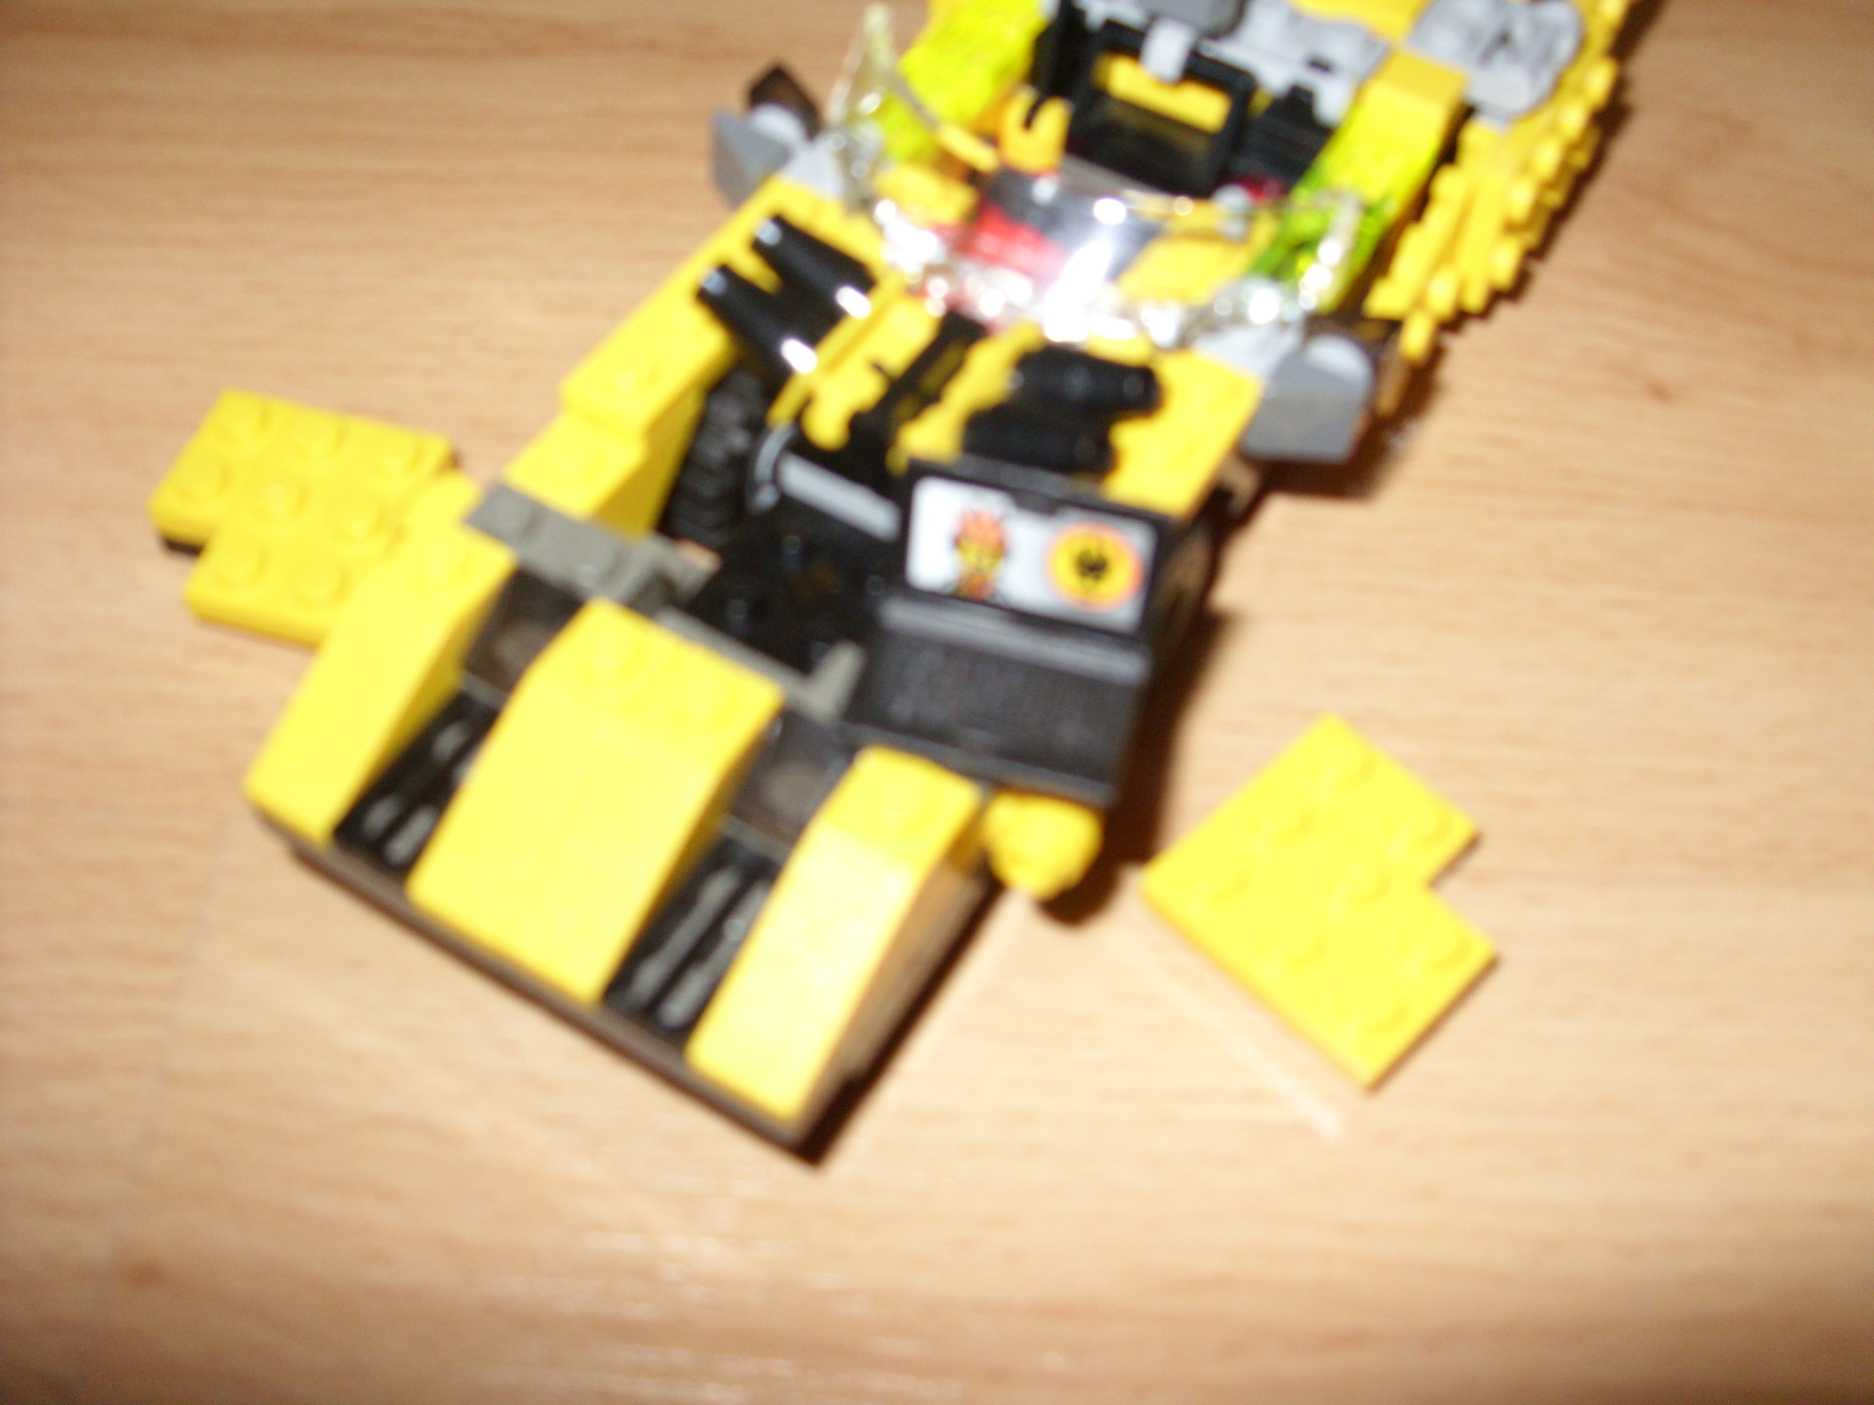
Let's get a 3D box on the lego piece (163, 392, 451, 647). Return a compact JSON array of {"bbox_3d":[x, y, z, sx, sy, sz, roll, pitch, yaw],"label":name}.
[{"bbox_3d":[-0.062,-0.018,0.195,0.024,0.005,0.024,13,57,9],"label":"lego piece"}]

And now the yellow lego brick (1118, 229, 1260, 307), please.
[{"bbox_3d":[0.022,-0.037,0.179,0.008,0.005,0.009,27,60,17],"label":"yellow lego brick"}]

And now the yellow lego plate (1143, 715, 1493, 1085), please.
[{"bbox_3d":[0.034,0.016,0.172,0.024,0.005,0.024,-38,64,-23],"label":"yellow lego plate"}]

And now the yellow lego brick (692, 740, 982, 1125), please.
[{"bbox_3d":[-0.007,0.015,0.140,0.008,0.011,0.024,27,60,17],"label":"yellow lego brick"}]

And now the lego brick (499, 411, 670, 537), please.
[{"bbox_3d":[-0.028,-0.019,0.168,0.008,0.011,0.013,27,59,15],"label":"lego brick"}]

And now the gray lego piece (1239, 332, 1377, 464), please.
[{"bbox_3d":[0.032,-0.025,0.173,0.008,0.008,0.009,27,60,17],"label":"gray lego piece"}]

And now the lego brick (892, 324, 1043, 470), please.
[{"bbox_3d":[0.003,-0.025,0.167,0.007,0.005,0.019,27,59,15],"label":"lego brick"}]

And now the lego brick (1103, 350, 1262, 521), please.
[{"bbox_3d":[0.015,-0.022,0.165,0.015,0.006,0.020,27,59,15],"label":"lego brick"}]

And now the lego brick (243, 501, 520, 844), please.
[{"bbox_3d":[-0.041,-0.003,0.153,0.008,0.011,0.025,27,59,15],"label":"lego brick"}]

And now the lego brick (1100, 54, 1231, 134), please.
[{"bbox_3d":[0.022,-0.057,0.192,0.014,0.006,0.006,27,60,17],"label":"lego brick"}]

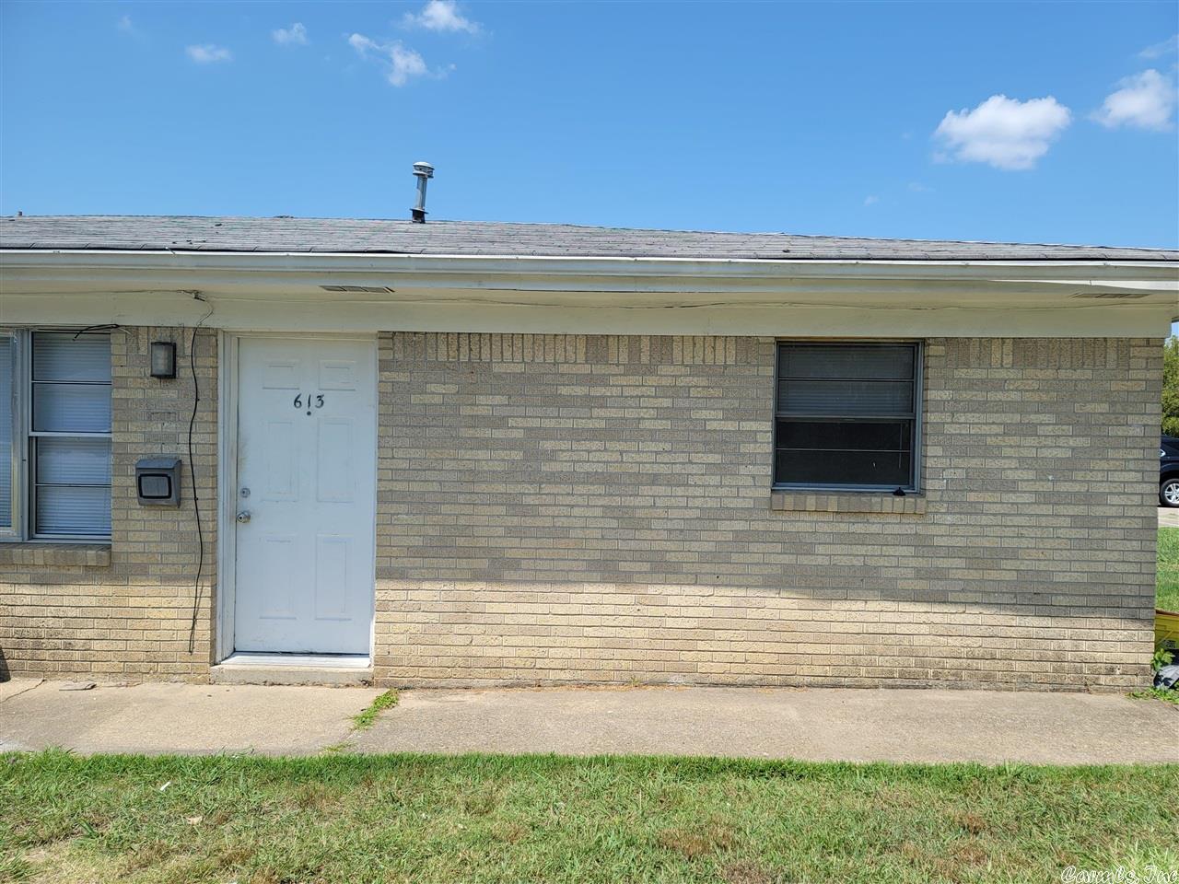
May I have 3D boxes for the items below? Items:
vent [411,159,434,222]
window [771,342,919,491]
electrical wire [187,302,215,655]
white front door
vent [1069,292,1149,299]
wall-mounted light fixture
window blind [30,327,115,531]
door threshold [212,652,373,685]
[{"bbox_3d":[-1.927,-2.878,9.800,0.235,0.680,0.235,4,1,1],"label":"vent"},{"bbox_3d":[1.605,-0.161,5.315,0.920,0.940,0.080,1,1,1],"label":"window"},{"bbox_3d":[-2.418,0.226,5.290,0.165,2.190,0.040,1,1,1],"label":"electrical wire"},{"bbox_3d":[-1.839,0.347,5.530,0.915,2.040,0.050,1,1,1],"label":"white front door"},{"bbox_3d":[2.943,-0.828,4.820,0.400,0.020,0.160,1,1,1],"label":"vent"},{"bbox_3d":[-2.637,-0.504,5.270,0.140,0.225,0.090,1,1,1],"label":"wall-mounted light fixture"},{"bbox_3d":[-3.314,-0.044,5.470,0.570,1.310,0.040,1,1,1],"label":"window blind"},{"bbox_3d":[-1.858,1.440,5.430,1.020,0.140,0.220,1,1,1],"label":"door threshold"}]

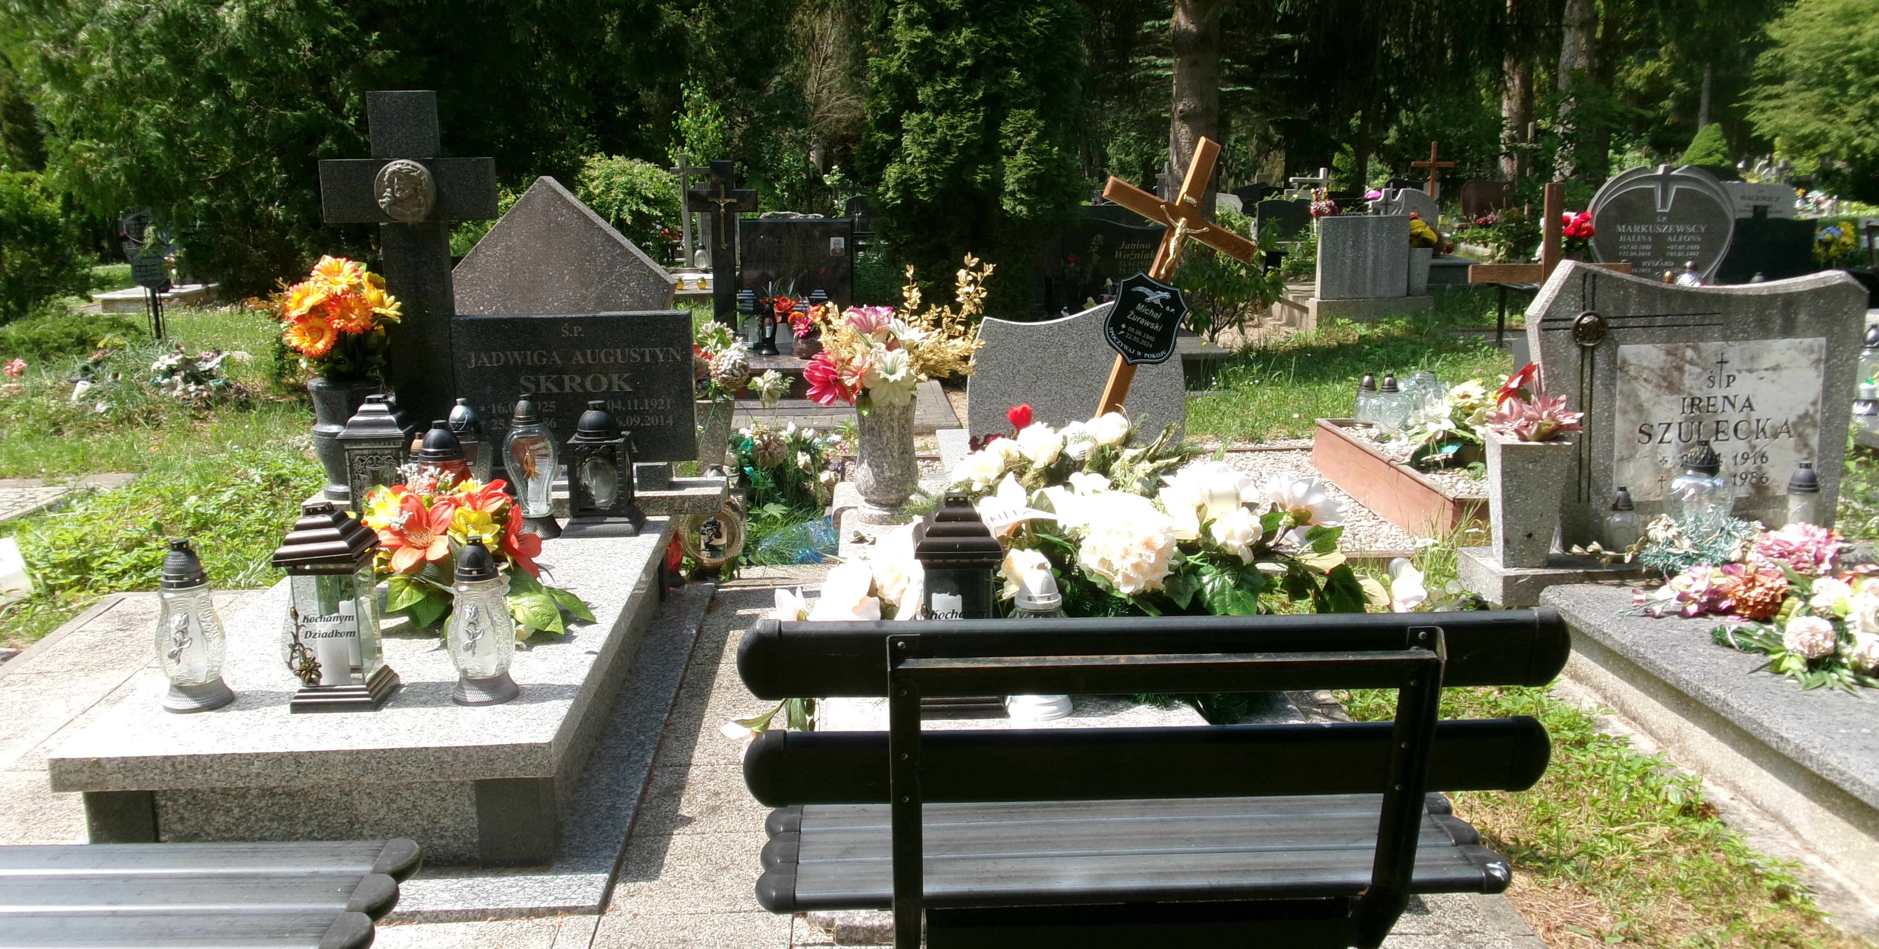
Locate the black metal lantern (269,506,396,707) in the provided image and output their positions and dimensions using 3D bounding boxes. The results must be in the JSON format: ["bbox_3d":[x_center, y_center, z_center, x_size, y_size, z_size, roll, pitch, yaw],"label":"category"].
[{"bbox_3d":[-1.218,0.258,3.084,0.173,0.415,0.169,-1,12,-3],"label":"black metal lantern"}]

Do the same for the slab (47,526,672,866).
[{"bbox_3d":[-1.299,0.476,3.984,0.980,0.274,2.015,-1,11,-3],"label":"slab"}]

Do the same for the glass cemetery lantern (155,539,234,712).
[{"bbox_3d":[-1.541,0.306,3.120,0.134,0.350,0.130,-1,12,-3],"label":"glass cemetery lantern"}]

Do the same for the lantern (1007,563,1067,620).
[{"bbox_3d":[0.191,0.307,2.858,0.127,0.293,0.127,-1,12,-3],"label":"lantern"}]

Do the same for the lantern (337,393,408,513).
[{"bbox_3d":[-1.680,-0.040,4.571,0.203,0.409,0.196,-1,12,-3],"label":"lantern"}]

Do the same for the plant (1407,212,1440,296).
[{"bbox_3d":[4.007,-1.828,12.612,0.250,0.682,0.236,-1,12,-3],"label":"plant"}]

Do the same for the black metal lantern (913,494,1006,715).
[{"bbox_3d":[0.038,0.243,2.861,0.176,0.421,0.176,-1,12,-3],"label":"black metal lantern"}]

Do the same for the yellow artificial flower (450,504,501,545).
[{"bbox_3d":[-1.169,0.131,3.829,0.135,0.115,0.085,-2,-8,-8],"label":"yellow artificial flower"}]

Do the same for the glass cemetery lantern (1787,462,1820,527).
[{"bbox_3d":[2.441,0.086,4.295,0.093,0.242,0.093,-1,12,-3],"label":"glass cemetery lantern"}]

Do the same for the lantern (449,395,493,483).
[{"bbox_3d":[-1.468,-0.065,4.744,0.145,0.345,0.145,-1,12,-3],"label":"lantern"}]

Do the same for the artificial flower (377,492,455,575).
[{"bbox_3d":[-1.293,0.145,3.754,0.200,0.200,0.100,-3,-8,-11],"label":"artificial flower"}]

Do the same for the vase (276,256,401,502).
[{"bbox_3d":[-1.830,-0.301,4.736,0.371,0.741,0.324,-1,12,-3],"label":"vase"}]

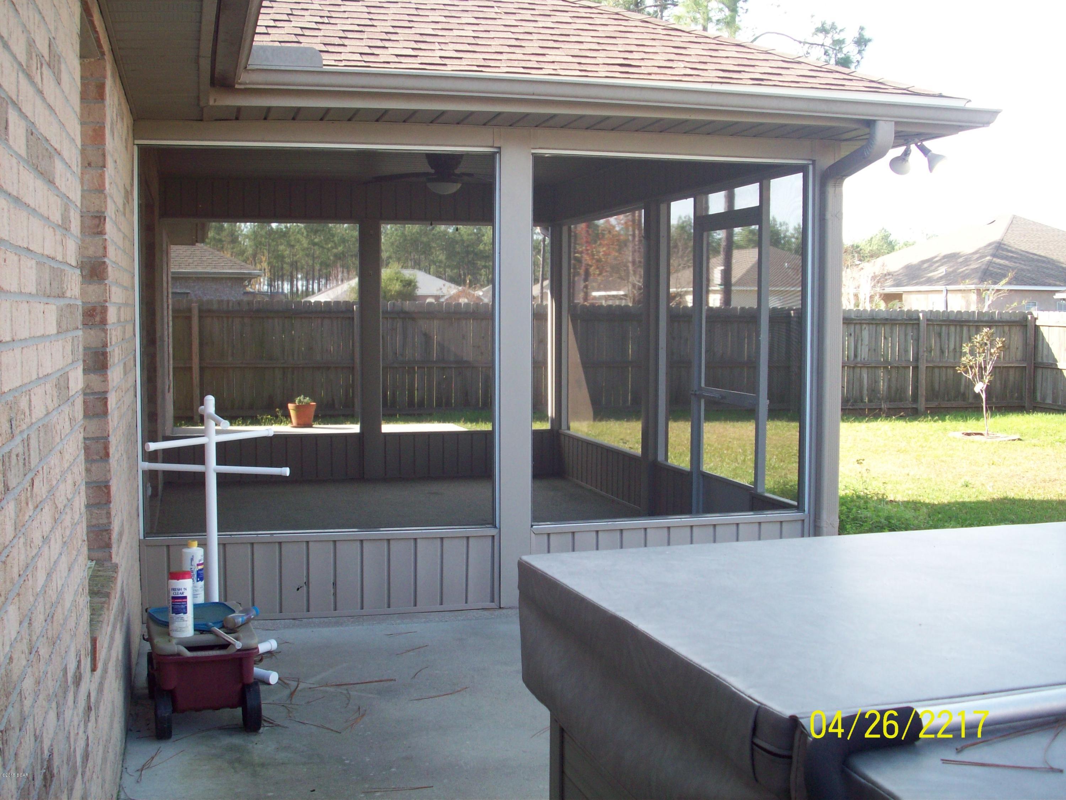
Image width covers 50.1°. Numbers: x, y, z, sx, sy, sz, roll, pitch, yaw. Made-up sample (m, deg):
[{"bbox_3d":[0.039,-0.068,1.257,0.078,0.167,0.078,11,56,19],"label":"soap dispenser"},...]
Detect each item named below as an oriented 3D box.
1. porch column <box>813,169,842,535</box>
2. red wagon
[{"bbox_3d":[1.625,-0.158,6.305,0.160,2.400,0.155,-1,5,-14],"label":"porch column"},{"bbox_3d":[-1.228,0.983,4.228,0.360,0.365,0.540,-2,5,-21],"label":"red wagon"}]

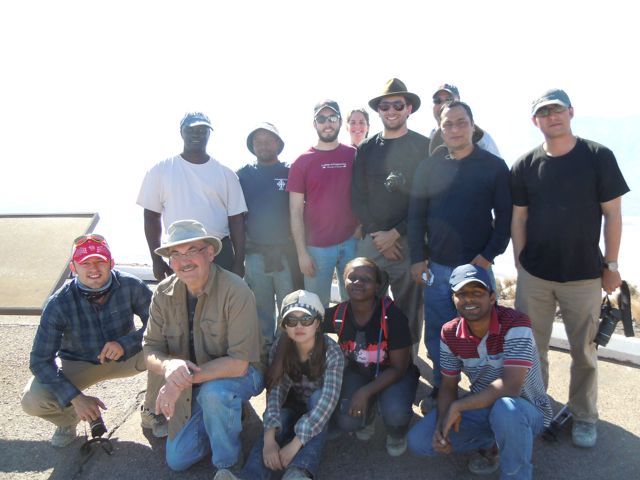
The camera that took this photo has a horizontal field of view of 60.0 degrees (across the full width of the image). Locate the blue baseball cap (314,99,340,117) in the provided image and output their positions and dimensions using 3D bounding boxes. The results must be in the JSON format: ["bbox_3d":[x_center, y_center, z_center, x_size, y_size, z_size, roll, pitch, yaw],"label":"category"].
[{"bbox_3d":[0.048,-0.788,3.335,0.170,0.125,0.250,0,7,0],"label":"blue baseball cap"}]

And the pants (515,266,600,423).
[{"bbox_3d":[1.296,0.532,3.002,0.430,0.920,0.320,4,10,20],"label":"pants"}]

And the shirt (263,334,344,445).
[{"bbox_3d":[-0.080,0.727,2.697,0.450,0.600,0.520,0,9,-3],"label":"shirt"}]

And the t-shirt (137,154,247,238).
[{"bbox_3d":[-0.771,-0.258,3.330,0.620,0.500,0.290,-2,9,-10],"label":"t-shirt"}]

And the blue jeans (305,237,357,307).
[{"bbox_3d":[0.078,0.454,3.464,0.420,0.980,0.280,0,9,0],"label":"blue jeans"}]

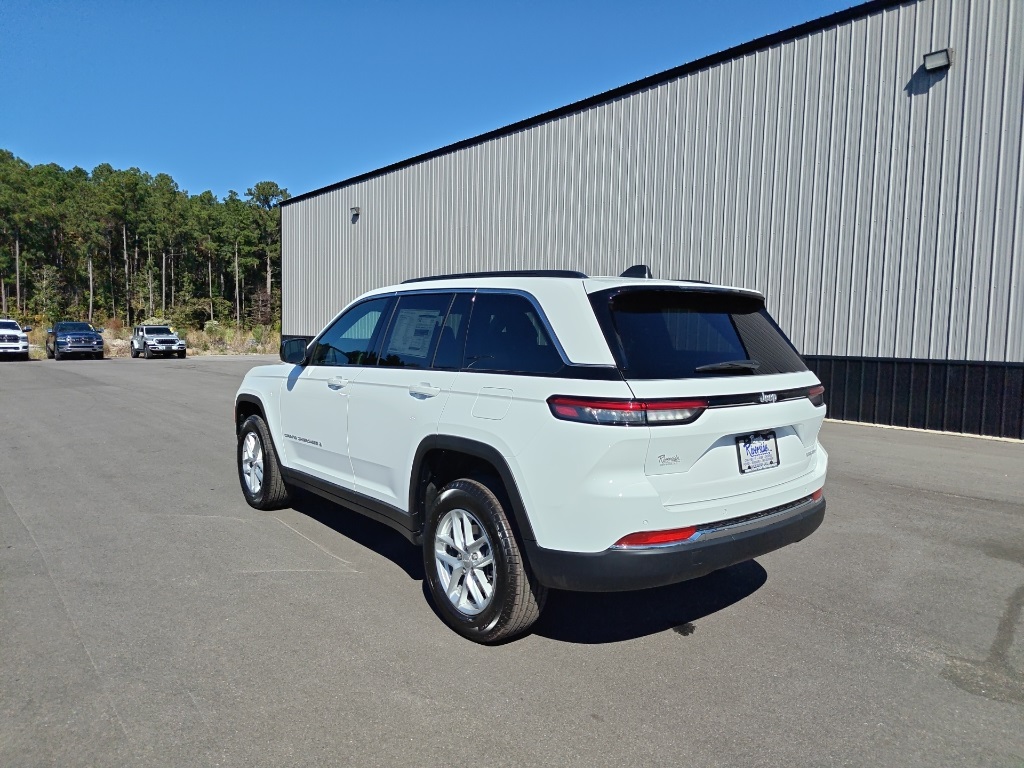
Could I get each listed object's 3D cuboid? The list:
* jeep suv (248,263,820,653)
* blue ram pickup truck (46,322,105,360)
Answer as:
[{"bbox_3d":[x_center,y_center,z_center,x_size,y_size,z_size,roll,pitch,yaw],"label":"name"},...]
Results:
[{"bbox_3d":[-0.378,0.207,4.913,2.000,1.800,4.920,-2,5,-39],"label":"jeep suv"},{"bbox_3d":[-23.167,-2.281,36.022,2.085,1.970,5.920,-2,5,-40],"label":"blue ram pickup truck"}]

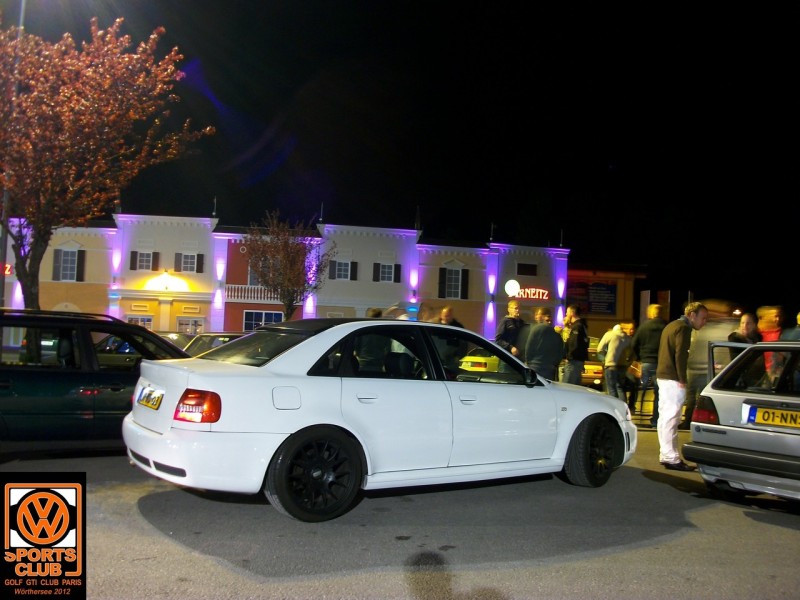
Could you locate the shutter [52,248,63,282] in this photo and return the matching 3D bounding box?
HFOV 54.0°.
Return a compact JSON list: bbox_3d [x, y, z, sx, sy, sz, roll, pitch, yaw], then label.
[{"bbox_3d":[-17.508,-1.764,40.168,0.400,1.610,0.060,2,-2,-5],"label":"shutter"}]

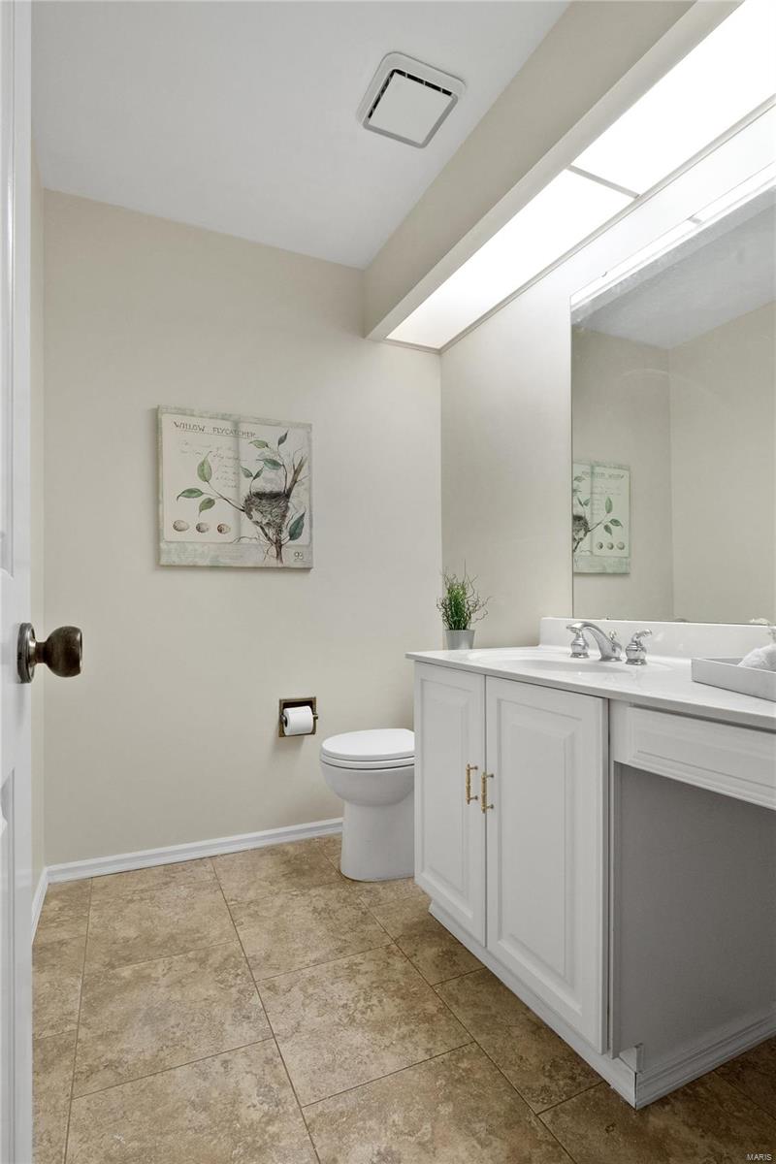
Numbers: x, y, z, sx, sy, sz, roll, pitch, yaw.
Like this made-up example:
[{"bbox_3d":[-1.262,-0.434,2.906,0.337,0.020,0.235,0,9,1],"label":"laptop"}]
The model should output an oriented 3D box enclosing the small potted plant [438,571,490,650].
[{"bbox_3d":[0.289,0.131,2.232,0.170,0.362,0.170,0,-1,-25],"label":"small potted plant"}]

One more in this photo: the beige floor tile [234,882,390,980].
[{"bbox_3d":[-0.247,1.051,1.774,0.406,0.012,0.406,0,-1,-23],"label":"beige floor tile"}]

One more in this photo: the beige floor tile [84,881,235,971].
[{"bbox_3d":[-0.707,1.053,1.803,0.406,0.012,0.406,0,-1,-23],"label":"beige floor tile"}]

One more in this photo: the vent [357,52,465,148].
[{"bbox_3d":[0.065,-1.364,1.660,0.235,0.035,0.235,0,-1,-25],"label":"vent"}]

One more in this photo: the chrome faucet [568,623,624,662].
[{"bbox_3d":[0.565,0.164,1.597,0.182,0.110,0.070,0,-1,-25],"label":"chrome faucet"}]

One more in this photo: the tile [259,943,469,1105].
[{"bbox_3d":[-0.077,1.044,1.411,0.406,0.012,0.406,0,-1,-23],"label":"tile"}]

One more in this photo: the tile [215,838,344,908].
[{"bbox_3d":[-0.404,1.058,2.135,0.406,0.012,0.400,0,-1,-23],"label":"tile"}]

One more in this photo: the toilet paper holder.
[{"bbox_3d":[-0.358,0.554,2.358,0.157,0.158,0.100,0,-1,-25],"label":"toilet paper holder"}]

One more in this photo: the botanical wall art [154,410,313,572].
[{"bbox_3d":[-0.584,-0.351,2.285,0.585,0.592,0.035,0,-1,-25],"label":"botanical wall art"}]

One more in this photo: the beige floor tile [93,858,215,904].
[{"bbox_3d":[-0.825,1.058,2.066,0.406,0.012,0.195,0,-1,-23],"label":"beige floor tile"}]

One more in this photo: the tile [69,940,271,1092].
[{"bbox_3d":[-0.535,1.046,1.436,0.406,0.012,0.406,0,-1,-23],"label":"tile"}]

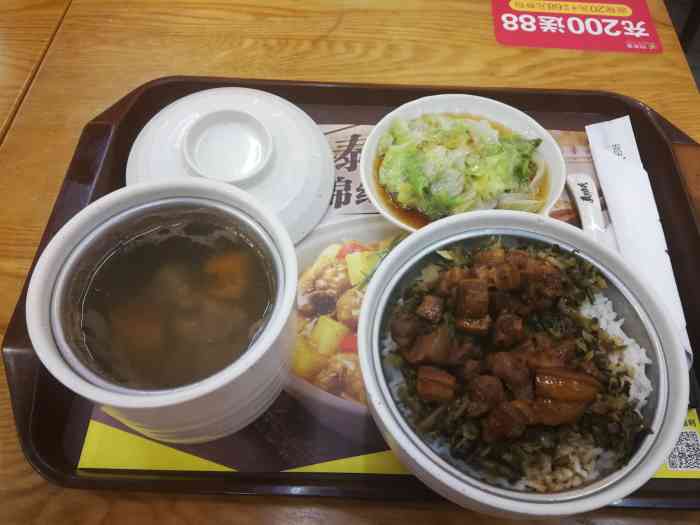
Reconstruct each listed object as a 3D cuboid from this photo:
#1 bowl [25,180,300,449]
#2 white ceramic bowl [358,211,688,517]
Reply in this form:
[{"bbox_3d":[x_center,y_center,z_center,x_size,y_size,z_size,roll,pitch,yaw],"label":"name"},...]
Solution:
[{"bbox_3d":[-0.092,0.031,0.305,0.128,0.087,0.128,1,59,-2],"label":"bowl"},{"bbox_3d":[0.085,0.057,0.306,0.163,0.072,0.163,1,59,-2],"label":"white ceramic bowl"}]

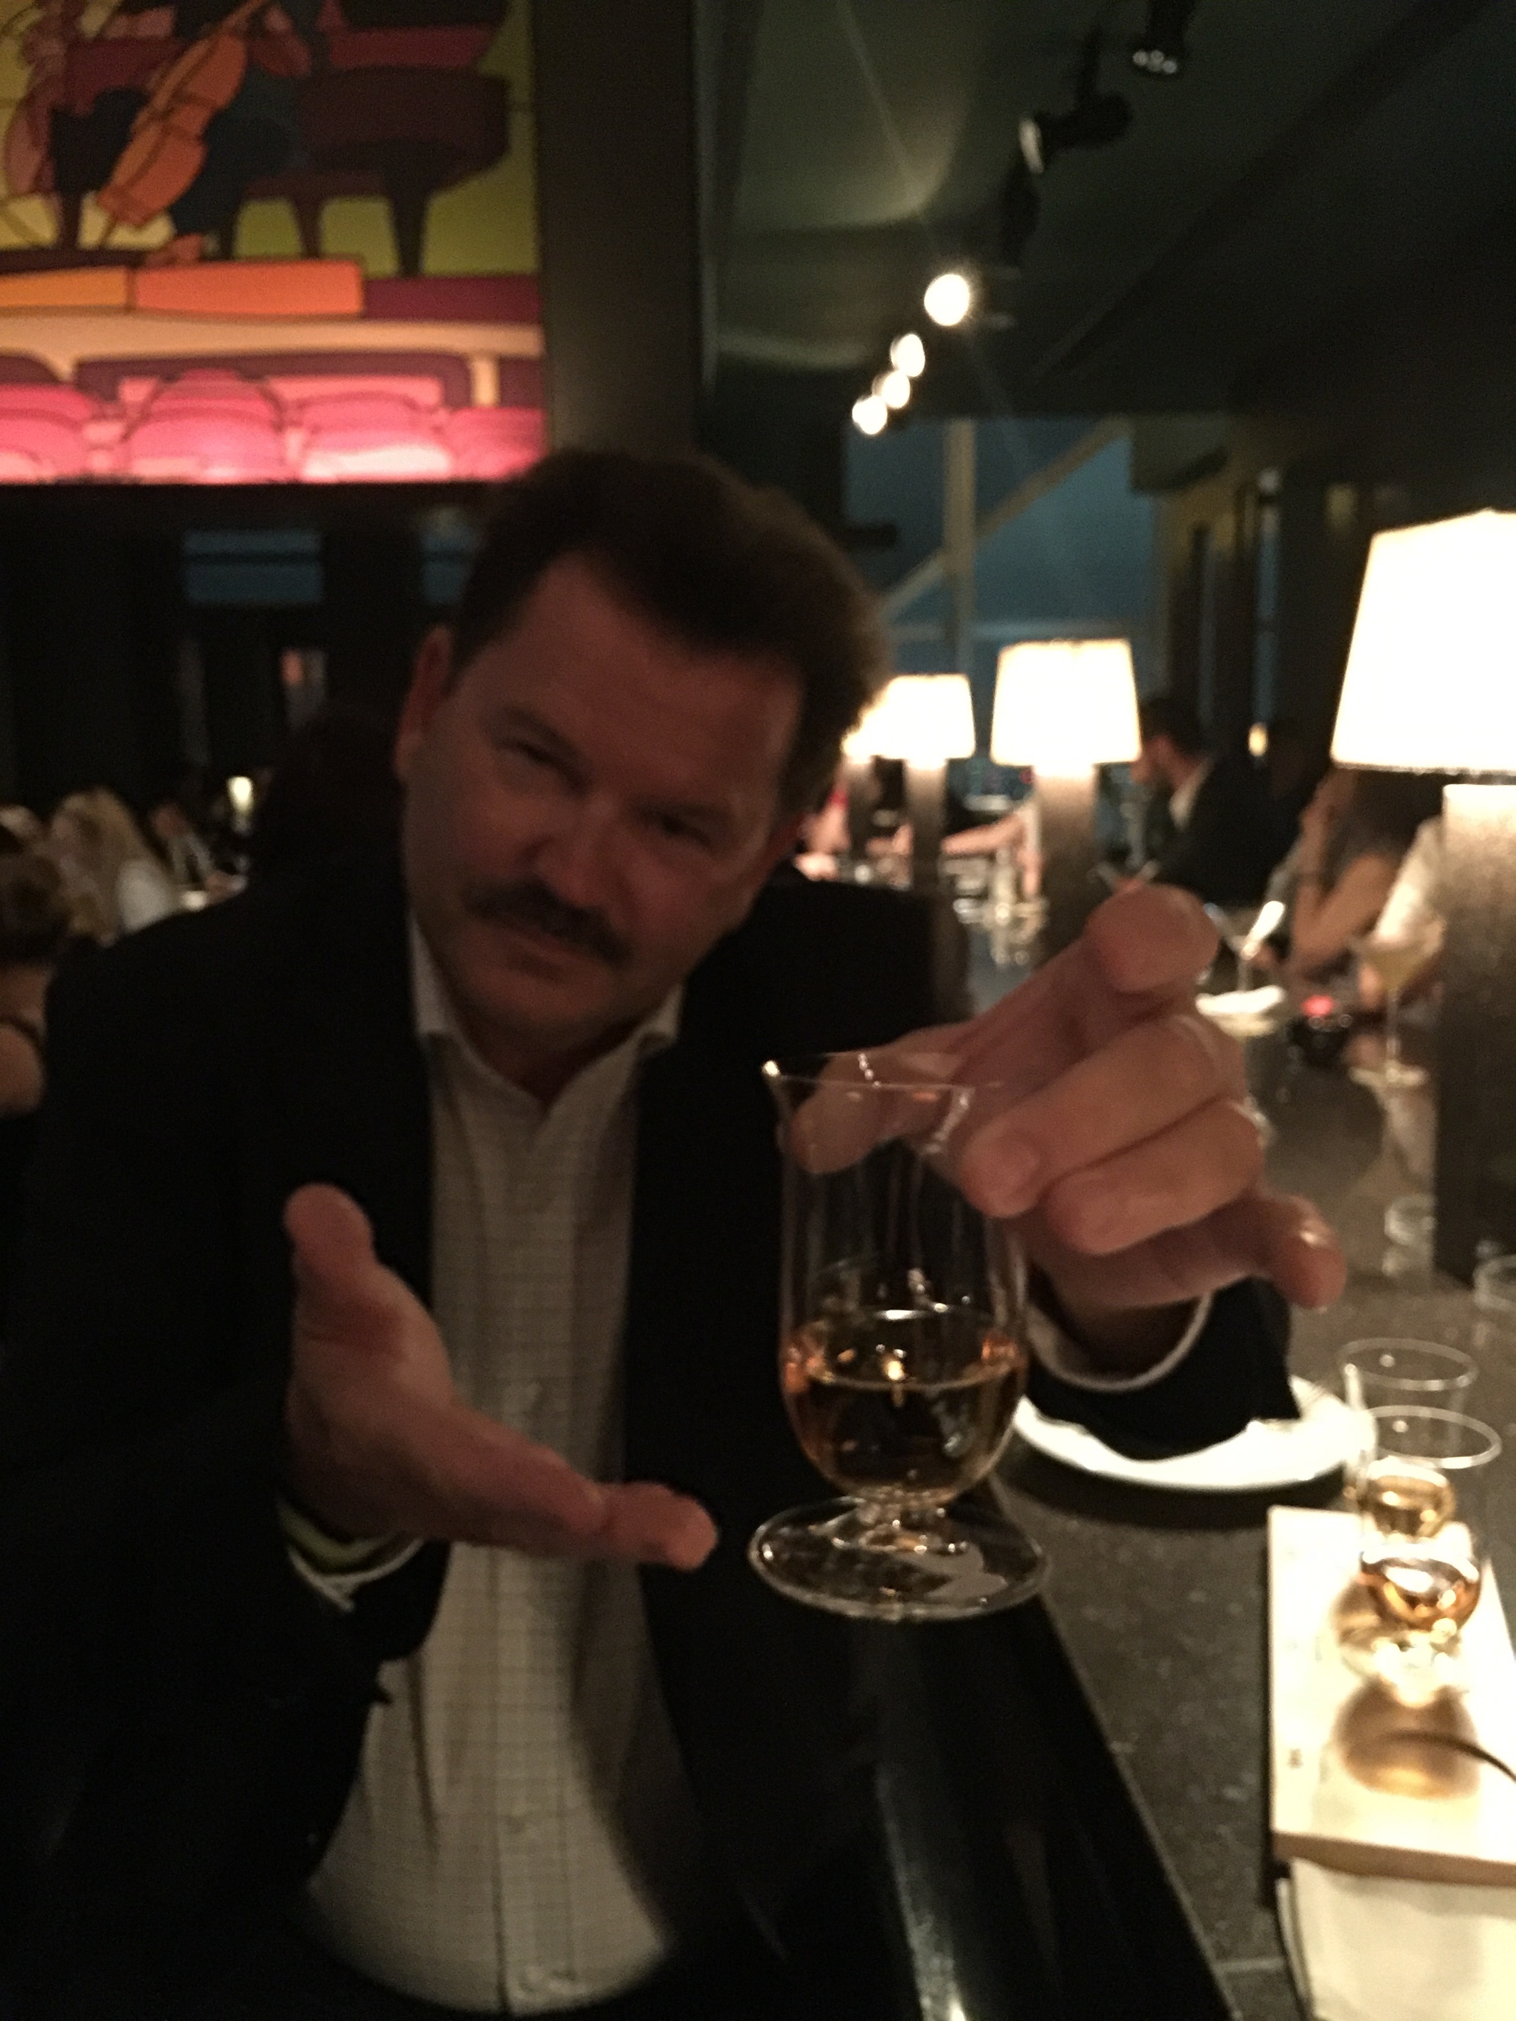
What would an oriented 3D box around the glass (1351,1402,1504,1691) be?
[{"bbox_3d":[0.311,0.251,0.790,0.067,0.113,0.067,-1,9,0],"label":"glass"}]

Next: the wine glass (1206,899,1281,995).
[{"bbox_3d":[0.736,-0.066,2.555,0.116,0.175,0.116,-1,9,0],"label":"wine glass"}]

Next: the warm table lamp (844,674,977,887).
[{"bbox_3d":[0.401,-0.499,3.994,0.210,0.595,0.210,-2,9,-3],"label":"warm table lamp"}]

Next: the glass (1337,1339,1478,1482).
[{"bbox_3d":[0.323,0.231,0.845,0.067,0.113,0.067,-1,9,0],"label":"glass"}]

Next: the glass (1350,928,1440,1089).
[{"bbox_3d":[0.797,-0.002,2.127,0.113,0.180,0.113,-1,9,0],"label":"glass"}]

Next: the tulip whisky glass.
[{"bbox_3d":[0.033,0.069,0.385,0.068,0.113,0.068,1,5,0],"label":"tulip whisky glass"}]

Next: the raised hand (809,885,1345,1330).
[{"bbox_3d":[0.075,0.022,0.390,0.115,0.108,0.130,2,10,19],"label":"raised hand"}]

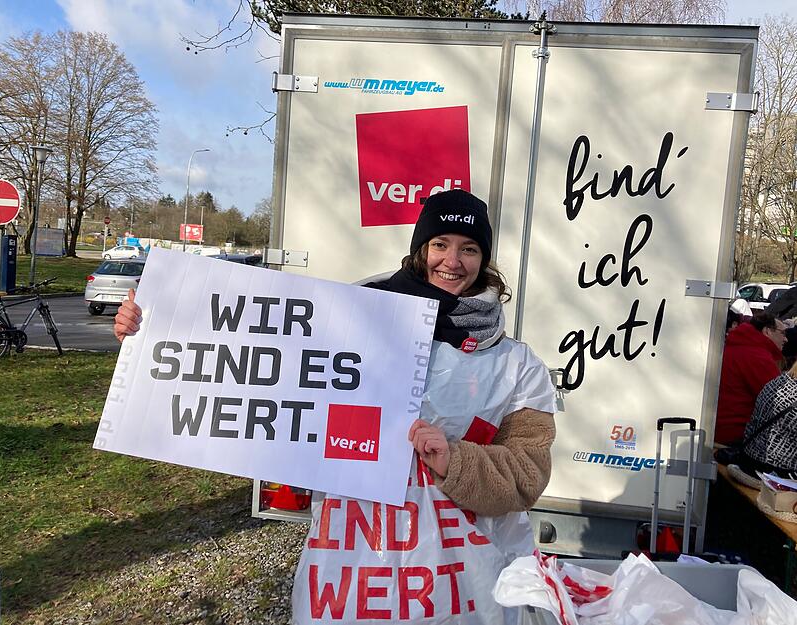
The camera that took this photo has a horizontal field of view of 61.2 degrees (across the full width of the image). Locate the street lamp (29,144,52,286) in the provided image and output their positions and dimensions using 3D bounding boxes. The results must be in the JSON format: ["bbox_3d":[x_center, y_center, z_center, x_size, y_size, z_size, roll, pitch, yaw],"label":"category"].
[{"bbox_3d":[-12.097,-3.253,22.600,0.700,4.720,0.700,6,3,0],"label":"street lamp"}]

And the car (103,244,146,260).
[{"bbox_3d":[-28.106,-6.143,69.000,4.120,1.470,1.750,4,4,-3],"label":"car"}]

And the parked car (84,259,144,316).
[{"bbox_3d":[-6.850,-0.706,18.400,1.780,1.450,4.060,4,3,0],"label":"parked car"}]

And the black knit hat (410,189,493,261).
[{"bbox_3d":[0.117,-0.194,1.470,0.180,0.163,0.205,9,-5,2],"label":"black knit hat"}]

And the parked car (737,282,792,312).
[{"bbox_3d":[12.800,-0.129,23.000,4.250,1.680,1.750,7,5,40],"label":"parked car"}]

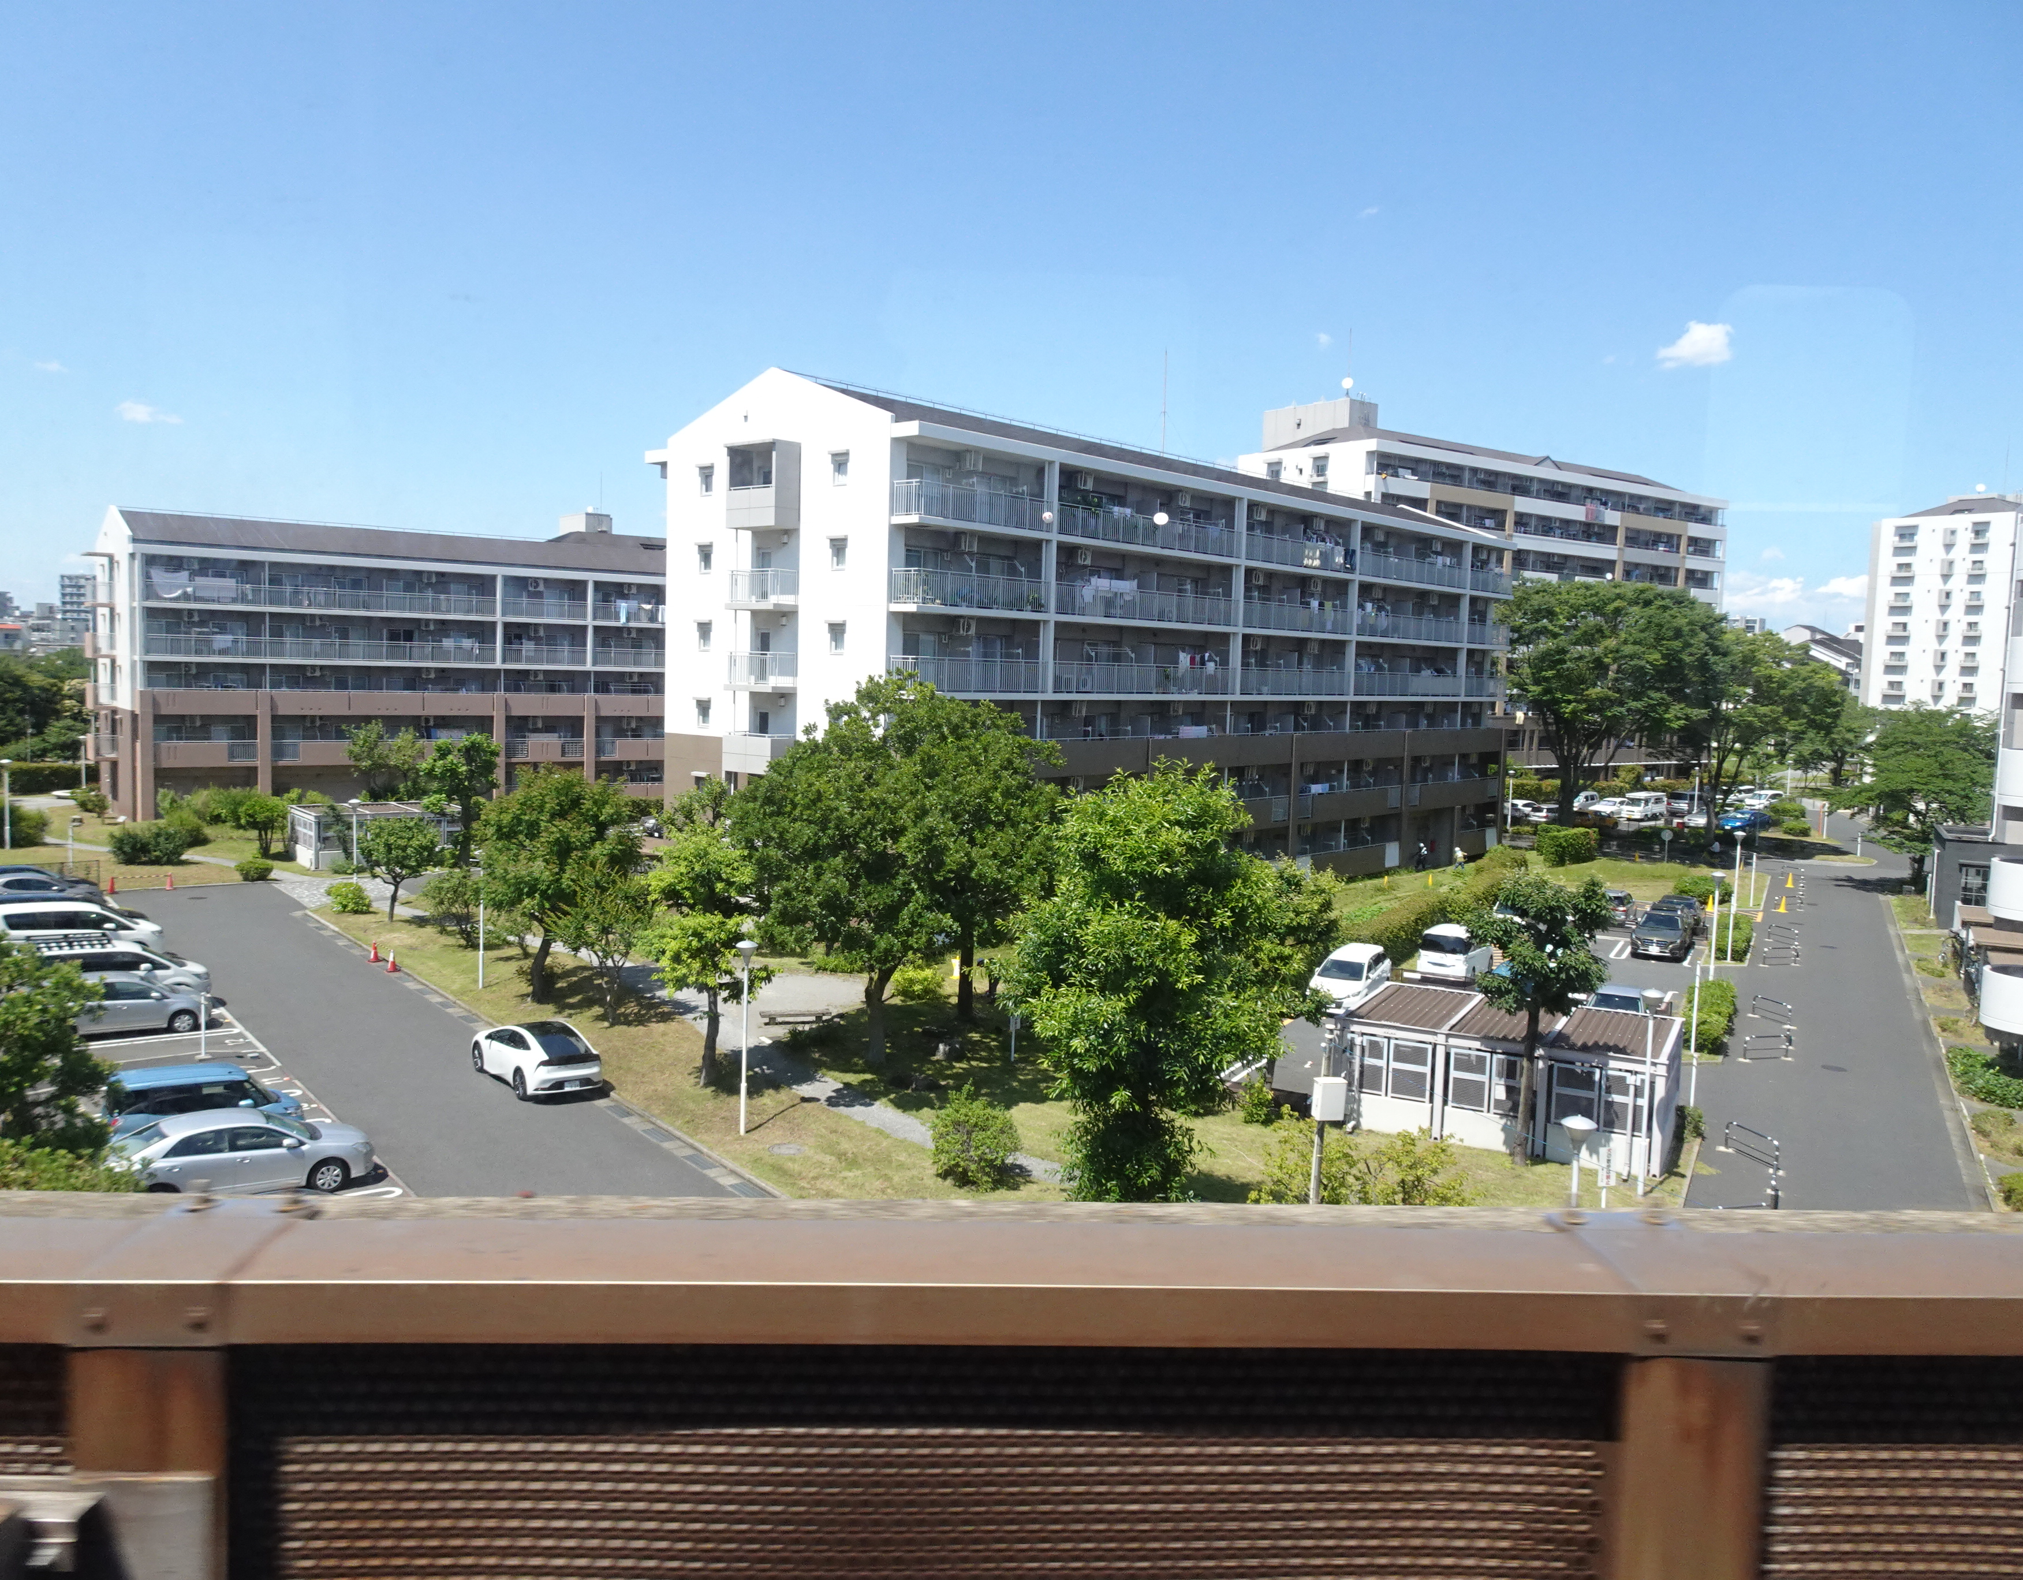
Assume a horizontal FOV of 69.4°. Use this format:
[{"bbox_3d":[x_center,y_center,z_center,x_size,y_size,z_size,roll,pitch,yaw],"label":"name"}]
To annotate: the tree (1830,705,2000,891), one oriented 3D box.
[{"bbox_3d":[45.908,0.321,74.170,7.700,9.600,7.600,2,5,0],"label":"tree"}]

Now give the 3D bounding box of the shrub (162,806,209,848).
[{"bbox_3d":[-41.197,1.894,72.744,2.544,1.950,2.544,-1,6,-30],"label":"shrub"}]

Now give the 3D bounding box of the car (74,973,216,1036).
[{"bbox_3d":[-23.122,5.504,37.525,4.400,1.550,1.700,-2,6,-37],"label":"car"}]

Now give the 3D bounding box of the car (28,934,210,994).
[{"bbox_3d":[-24.391,5.060,39.497,4.750,1.850,1.780,-2,6,-37],"label":"car"}]

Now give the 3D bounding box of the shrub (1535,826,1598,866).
[{"bbox_3d":[30.630,3.048,80.396,2.000,1.800,4.200,6,7,42],"label":"shrub"}]

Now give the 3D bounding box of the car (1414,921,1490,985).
[{"bbox_3d":[15.609,5.436,50.718,1.700,1.620,4.400,5,6,29],"label":"car"}]

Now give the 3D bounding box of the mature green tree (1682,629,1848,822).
[{"bbox_3d":[50.616,-3.529,97.416,11.000,13.600,11.000,2,5,0],"label":"mature green tree"}]

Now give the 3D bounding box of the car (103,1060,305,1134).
[{"bbox_3d":[-15.927,6.348,28.784,3.450,1.660,1.500,-2,6,-36],"label":"car"}]

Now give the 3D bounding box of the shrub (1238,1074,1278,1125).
[{"bbox_3d":[5.470,6.879,32.500,0.870,1.130,0.850,2,5,0],"label":"shrub"}]

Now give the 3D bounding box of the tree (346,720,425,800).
[{"bbox_3d":[-35.066,-0.943,81.747,4.400,5.900,4.400,2,5,0],"label":"tree"}]

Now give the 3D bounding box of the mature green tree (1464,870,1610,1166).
[{"bbox_3d":[10.923,4.842,30.404,3.144,6.069,3.144,3,5,20],"label":"mature green tree"}]

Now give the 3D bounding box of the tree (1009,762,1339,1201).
[{"bbox_3d":[2.499,3.867,23.684,5.100,8.400,4.900,2,5,0],"label":"tree"}]

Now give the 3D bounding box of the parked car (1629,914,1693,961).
[{"bbox_3d":[24.799,5.294,55.456,1.800,1.600,4.450,4,5,28],"label":"parked car"}]

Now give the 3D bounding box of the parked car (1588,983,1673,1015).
[{"bbox_3d":[17.033,6.396,40.731,1.690,1.510,4.100,5,6,29],"label":"parked car"}]

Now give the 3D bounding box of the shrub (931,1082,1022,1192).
[{"bbox_3d":[-0.677,6.663,28.081,1.750,1.950,1.700,2,5,0],"label":"shrub"}]

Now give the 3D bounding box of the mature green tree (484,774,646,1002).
[{"bbox_3d":[-13.091,2.738,42.212,4.700,6.700,4.700,2,5,0],"label":"mature green tree"}]

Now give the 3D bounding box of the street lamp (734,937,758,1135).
[{"bbox_3d":[-5.609,5.189,30.731,0.500,4.200,0.500,2,5,0],"label":"street lamp"}]

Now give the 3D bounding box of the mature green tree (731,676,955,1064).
[{"bbox_3d":[-4.075,2.037,36.314,5.752,9.782,5.752,1,5,-6],"label":"mature green tree"}]

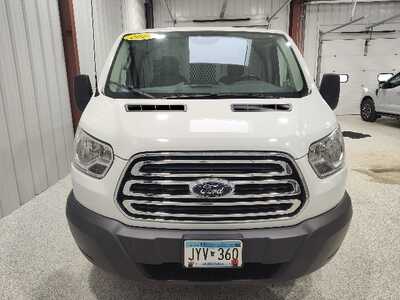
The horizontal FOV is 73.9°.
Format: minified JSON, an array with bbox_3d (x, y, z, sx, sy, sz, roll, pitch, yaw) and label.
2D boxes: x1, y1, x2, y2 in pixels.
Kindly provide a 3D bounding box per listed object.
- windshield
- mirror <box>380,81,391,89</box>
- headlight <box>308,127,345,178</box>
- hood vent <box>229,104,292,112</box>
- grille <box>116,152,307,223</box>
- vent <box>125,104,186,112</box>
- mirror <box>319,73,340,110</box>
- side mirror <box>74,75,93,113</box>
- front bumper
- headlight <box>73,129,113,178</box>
[{"bbox_3d":[0.051,-0.746,2.319,1.700,0.900,0.150,0,-30,0],"label":"windshield"},{"bbox_3d":[5.729,-2.014,8.200,0.290,0.220,0.180,0,13,0],"label":"mirror"},{"bbox_3d":[0.832,0.012,1.730,0.400,0.290,0.420,0,13,0],"label":"headlight"},{"bbox_3d":[0.428,-0.291,1.849,0.435,0.050,0.150,0,33,0],"label":"hood vent"},{"bbox_3d":[0.066,0.192,1.385,1.050,0.360,0.190,0,13,0],"label":"grille"},{"bbox_3d":[-0.304,-0.291,1.853,0.435,0.050,0.150,0,33,0],"label":"vent"},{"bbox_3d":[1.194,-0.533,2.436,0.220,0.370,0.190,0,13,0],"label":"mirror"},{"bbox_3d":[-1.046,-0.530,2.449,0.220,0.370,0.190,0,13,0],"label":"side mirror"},{"bbox_3d":[0.069,0.502,1.649,1.980,0.340,0.580,0,13,0],"label":"front bumper"},{"bbox_3d":[-0.698,0.016,1.739,0.400,0.290,0.420,0,13,0],"label":"headlight"}]

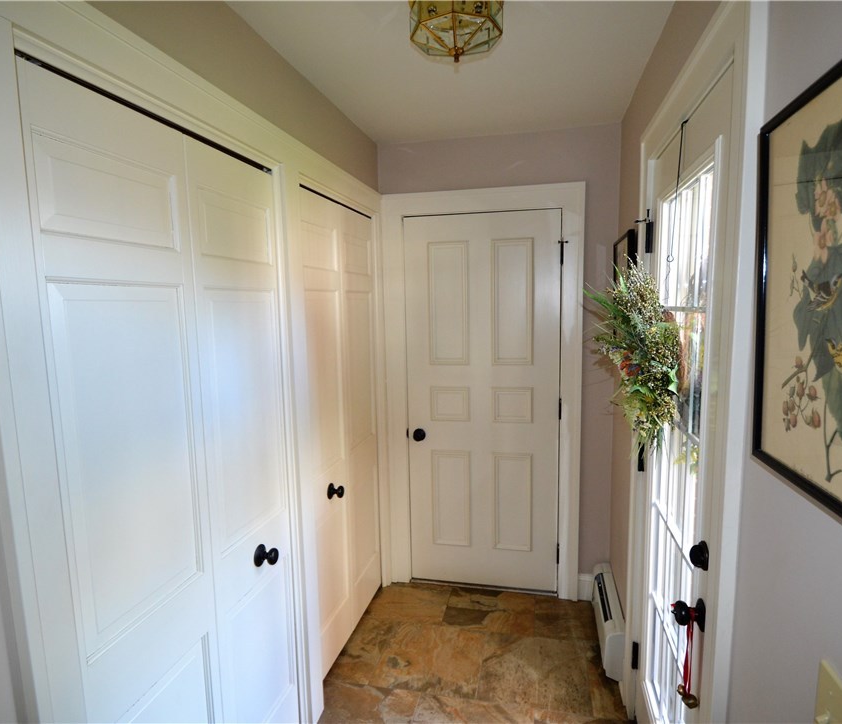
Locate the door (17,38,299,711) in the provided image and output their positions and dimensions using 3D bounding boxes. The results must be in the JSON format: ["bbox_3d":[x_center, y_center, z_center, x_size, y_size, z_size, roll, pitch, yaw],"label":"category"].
[{"bbox_3d":[-0.570,0.440,1.231,0.040,2.010,0.755,1,8,14],"label":"door"}]

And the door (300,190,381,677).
[{"bbox_3d":[-0.344,0.316,2.114,0.040,2.010,0.745,1,8,14],"label":"door"}]

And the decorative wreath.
[{"bbox_3d":[0.645,-0.021,1.369,0.200,0.550,0.430,1,8,14],"label":"decorative wreath"}]

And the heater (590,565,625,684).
[{"bbox_3d":[0.885,1.195,2.140,0.077,0.225,0.500,1,8,14],"label":"heater"}]

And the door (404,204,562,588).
[{"bbox_3d":[0.328,0.246,2.447,0.806,2.030,0.050,0,7,12],"label":"door"}]

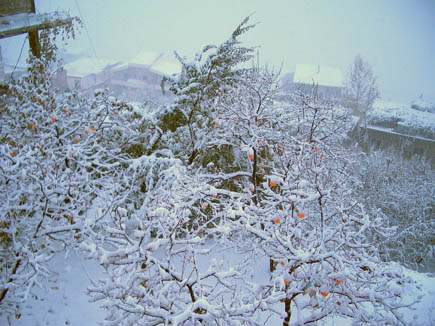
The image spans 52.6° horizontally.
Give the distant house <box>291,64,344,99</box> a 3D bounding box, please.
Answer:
[{"bbox_3d":[14.846,-12.604,68.000,8.100,5.200,5.800,1,10,-8],"label":"distant house"}]

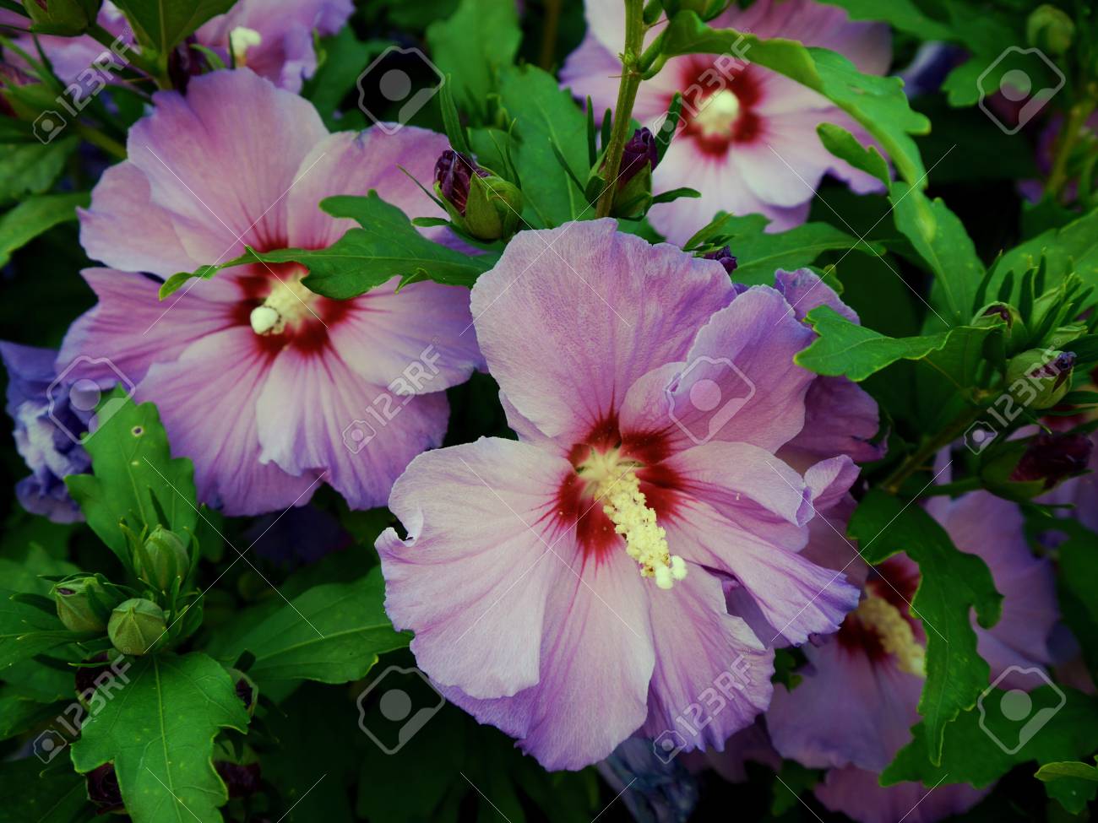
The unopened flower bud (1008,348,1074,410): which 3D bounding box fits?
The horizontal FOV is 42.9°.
[{"bbox_3d":[0.117,-0.008,0.332,0.018,0.014,0.014,-29,0,29],"label":"unopened flower bud"}]

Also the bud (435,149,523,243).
[{"bbox_3d":[-0.016,-0.048,0.312,0.015,0.024,0.015,-36,24,0],"label":"bud"}]

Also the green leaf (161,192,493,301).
[{"bbox_3d":[-0.047,-0.037,0.305,0.075,0.013,0.038,-3,34,-10],"label":"green leaf"}]

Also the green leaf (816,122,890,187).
[{"bbox_3d":[0.082,-0.069,0.375,0.026,0.005,0.008,39,73,-3],"label":"green leaf"}]

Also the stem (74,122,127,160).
[{"bbox_3d":[-0.141,-0.085,0.440,0.022,0.005,0.005,34,0,-3],"label":"stem"}]

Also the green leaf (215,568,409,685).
[{"bbox_3d":[-0.056,0.054,0.345,0.060,0.010,0.031,-13,55,-13],"label":"green leaf"}]

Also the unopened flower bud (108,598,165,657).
[{"bbox_3d":[-0.097,0.051,0.328,0.014,0.017,0.014,0,60,7],"label":"unopened flower bud"}]

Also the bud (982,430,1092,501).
[{"bbox_3d":[0.117,0.013,0.335,0.028,0.018,0.018,-7,4,12],"label":"bud"}]

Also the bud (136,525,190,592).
[{"bbox_3d":[-0.097,0.037,0.350,0.013,0.017,0.013,-3,25,1],"label":"bud"}]

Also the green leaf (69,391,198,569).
[{"bbox_3d":[-0.104,0.018,0.348,0.034,0.048,0.010,-10,-15,-8],"label":"green leaf"}]

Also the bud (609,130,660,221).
[{"bbox_3d":[0.018,-0.053,0.312,0.014,0.022,0.014,14,18,4],"label":"bud"}]

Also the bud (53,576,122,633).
[{"bbox_3d":[-0.116,0.048,0.350,0.017,0.013,0.013,27,-15,-33],"label":"bud"}]

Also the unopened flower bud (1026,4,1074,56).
[{"bbox_3d":[0.151,-0.115,0.420,0.015,0.018,0.015,-7,27,0],"label":"unopened flower bud"}]

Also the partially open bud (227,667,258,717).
[{"bbox_3d":[-0.082,0.074,0.370,0.013,0.013,0.015,0,-3,-30],"label":"partially open bud"}]

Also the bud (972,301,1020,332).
[{"bbox_3d":[0.111,-0.021,0.345,0.013,0.015,0.013,-9,57,15],"label":"bud"}]

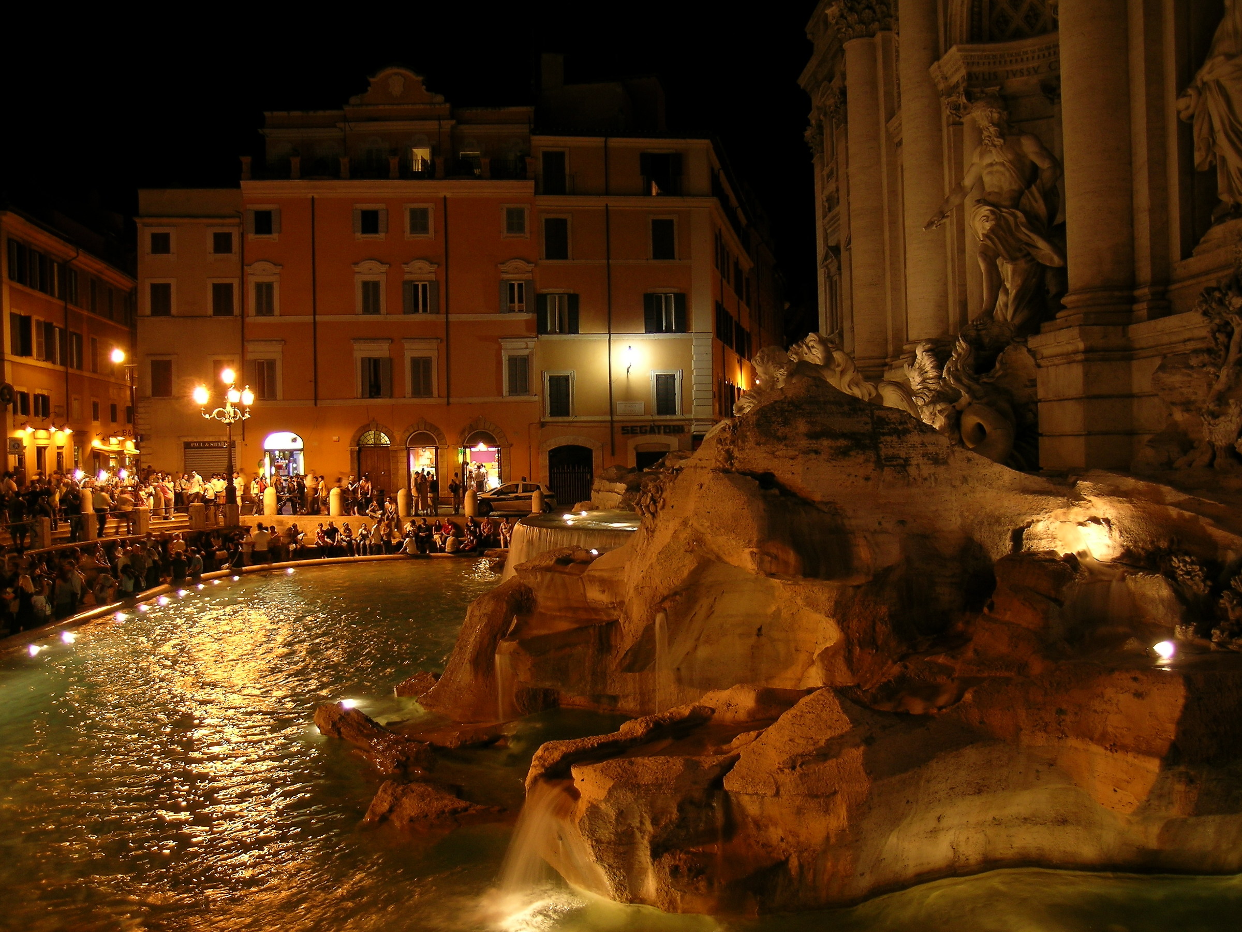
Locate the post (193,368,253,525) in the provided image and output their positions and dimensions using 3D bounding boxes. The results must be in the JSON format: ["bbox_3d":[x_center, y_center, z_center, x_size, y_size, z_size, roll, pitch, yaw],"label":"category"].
[{"bbox_3d":[-15.750,-0.780,39.900,2.250,6.200,2.150,-1,0,0],"label":"post"}]

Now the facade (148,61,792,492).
[{"bbox_3d":[-8.400,-9.850,63.500,34.000,24.200,21.000,-1,0,-5],"label":"facade"}]

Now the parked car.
[{"bbox_3d":[-4.740,1.420,43.600,4.050,1.430,1.720,-1,0,-9],"label":"parked car"}]

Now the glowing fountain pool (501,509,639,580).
[{"bbox_3d":[-0.800,2.400,27.800,5.200,1.950,8.500,-1,0,-1],"label":"glowing fountain pool"}]

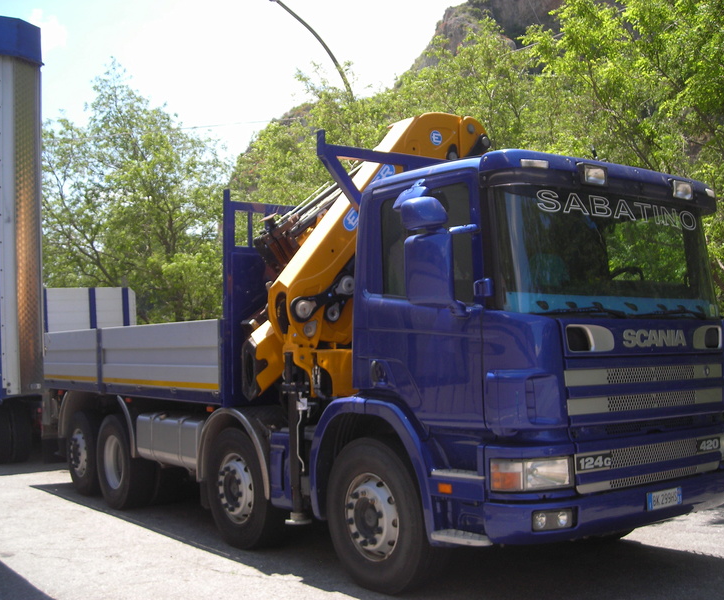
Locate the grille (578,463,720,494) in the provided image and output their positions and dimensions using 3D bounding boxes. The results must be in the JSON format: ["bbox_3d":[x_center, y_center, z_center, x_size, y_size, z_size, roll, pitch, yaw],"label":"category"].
[{"bbox_3d":[1.872,1.126,5.597,1.510,0.060,0.070,1,-4,-37],"label":"grille"}]

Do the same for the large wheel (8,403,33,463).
[{"bbox_3d":[-5.504,2.128,14.050,0.280,0.980,0.980,2,-4,-37],"label":"large wheel"}]

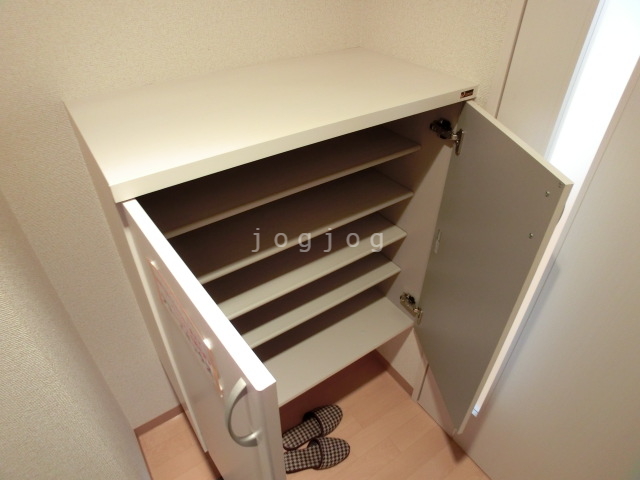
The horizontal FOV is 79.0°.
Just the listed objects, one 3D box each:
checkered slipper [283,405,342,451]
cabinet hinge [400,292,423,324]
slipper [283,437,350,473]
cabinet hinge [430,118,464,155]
[{"bbox_3d":[-0.028,0.727,1.524,0.270,0.055,0.100,-21,42,-26],"label":"checkered slipper"},{"bbox_3d":[0.318,0.243,1.393,0.033,0.070,0.100,-23,43,-27],"label":"cabinet hinge"},{"bbox_3d":[-0.019,0.791,1.439,0.270,0.055,0.100,-6,38,-9],"label":"slipper"},{"bbox_3d":[0.320,-0.267,1.008,0.033,0.070,0.100,-23,43,-27],"label":"cabinet hinge"}]

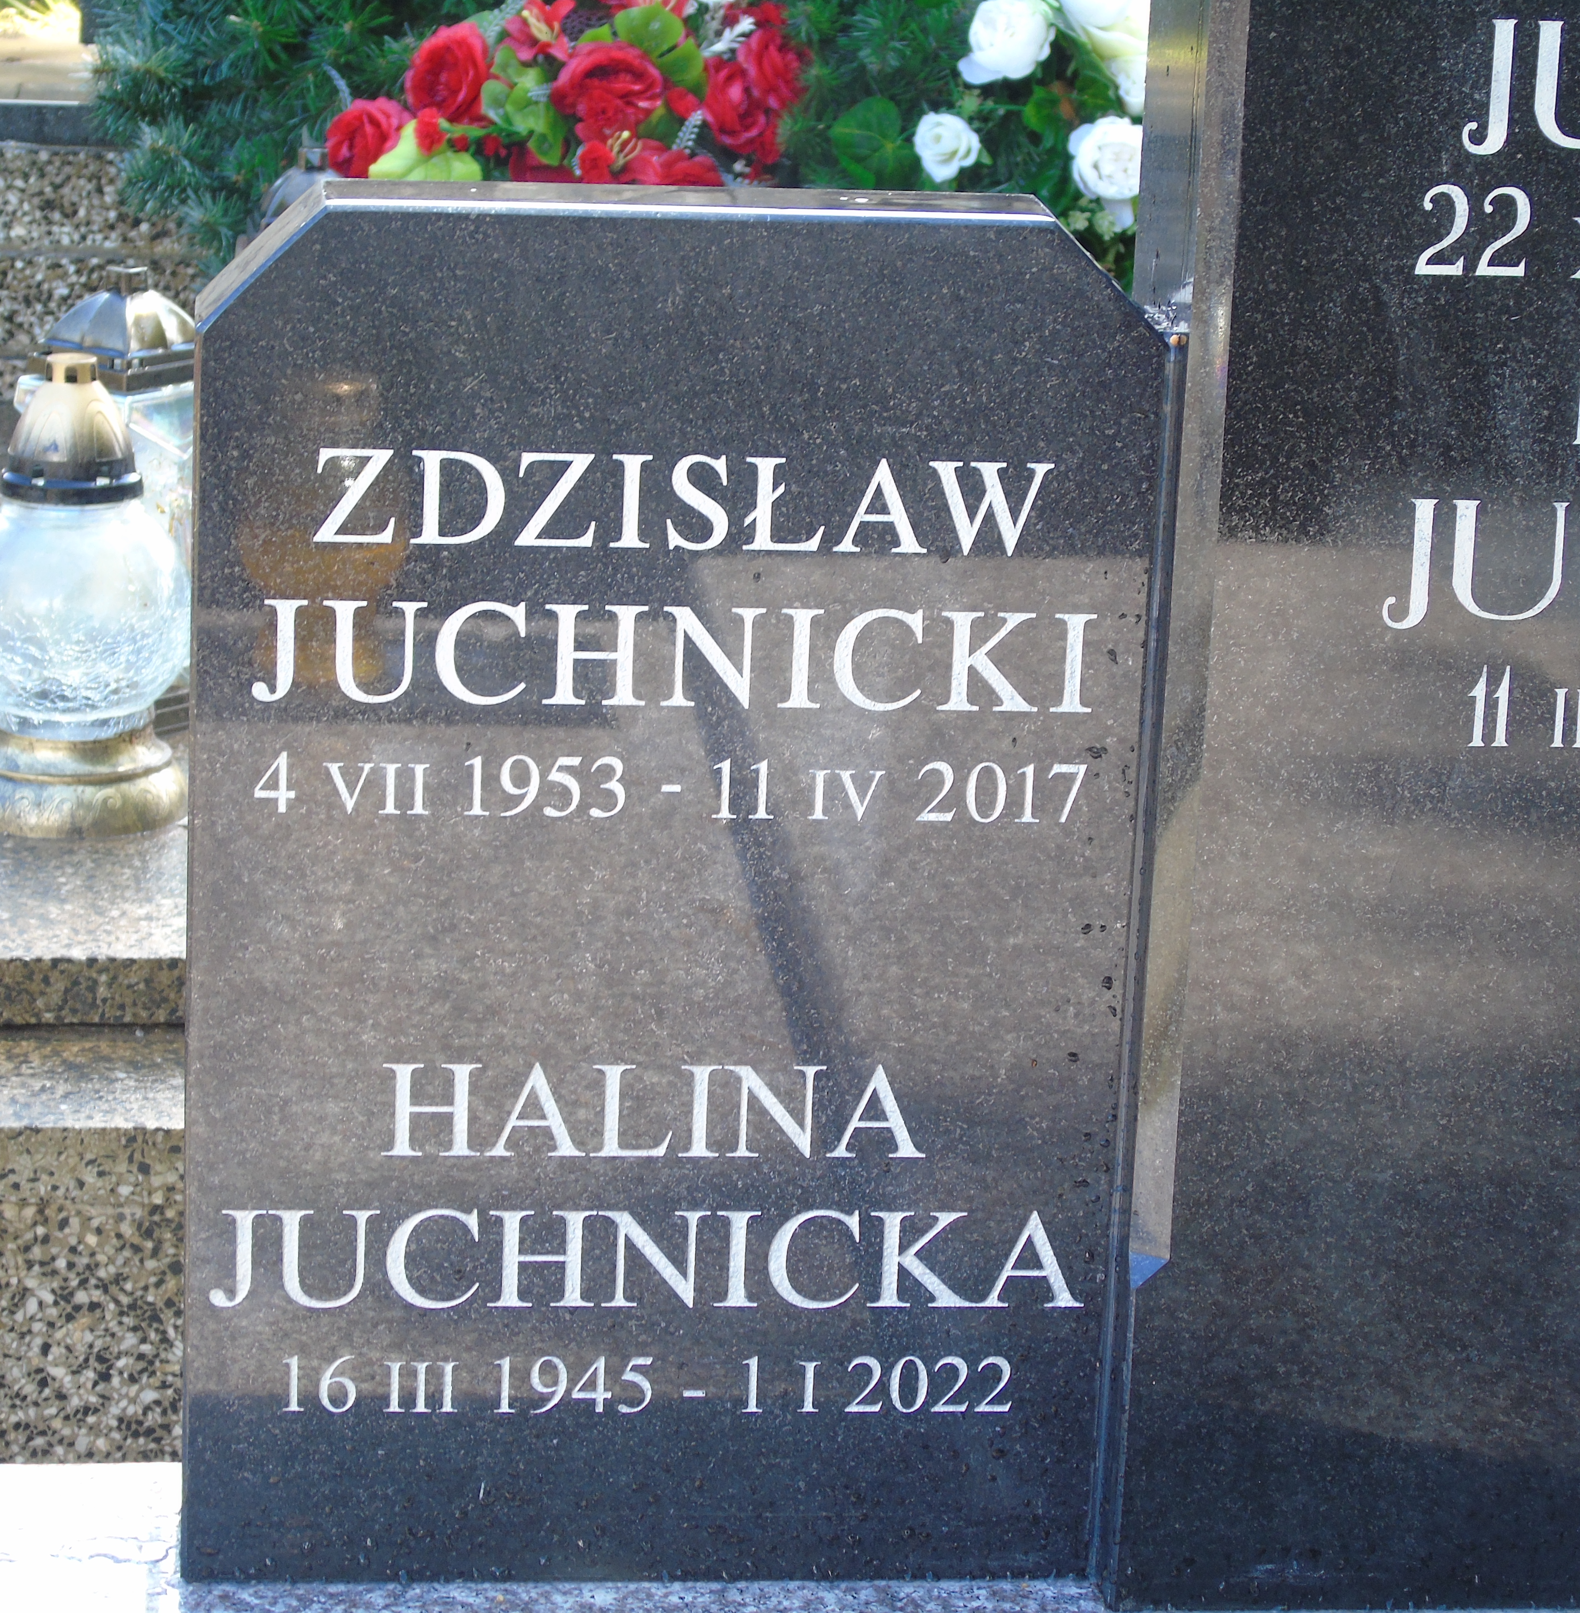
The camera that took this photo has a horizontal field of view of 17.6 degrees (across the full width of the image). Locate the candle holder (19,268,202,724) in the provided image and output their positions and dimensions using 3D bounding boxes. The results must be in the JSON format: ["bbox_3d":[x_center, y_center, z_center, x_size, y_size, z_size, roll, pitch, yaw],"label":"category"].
[{"bbox_3d":[-0.423,-0.203,3.258,0.132,0.289,0.132,12,17,36],"label":"candle holder"}]

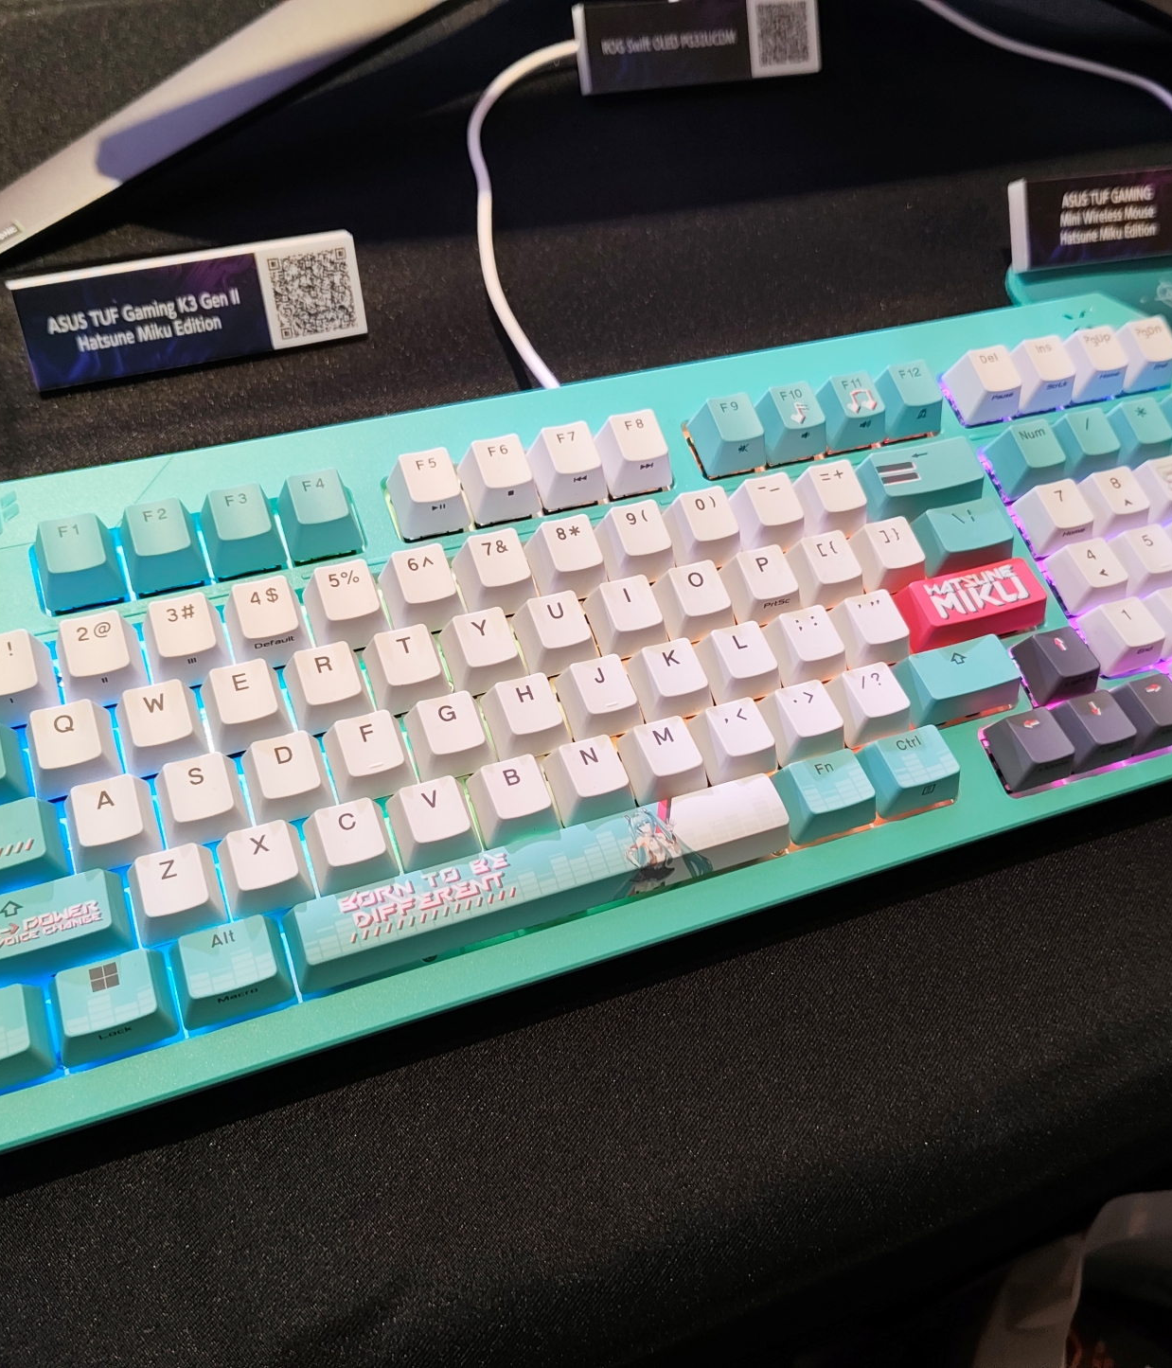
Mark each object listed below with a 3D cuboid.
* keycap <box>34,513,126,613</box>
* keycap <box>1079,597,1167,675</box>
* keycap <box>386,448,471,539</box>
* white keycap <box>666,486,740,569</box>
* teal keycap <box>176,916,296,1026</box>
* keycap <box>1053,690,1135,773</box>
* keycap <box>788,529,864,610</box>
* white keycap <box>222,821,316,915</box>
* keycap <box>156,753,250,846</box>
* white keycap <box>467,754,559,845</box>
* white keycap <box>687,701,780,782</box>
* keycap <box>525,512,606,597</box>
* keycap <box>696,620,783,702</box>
[{"bbox_3d":[-0.119,-0.029,0.295,0.018,0.012,0.018,-14,68,-17],"label":"keycap"},{"bbox_3d":[0.146,-0.014,0.341,0.018,0.010,0.018,-14,67,-17],"label":"keycap"},{"bbox_3d":[-0.039,-0.049,0.320,0.018,0.012,0.018,-14,68,-17],"label":"keycap"},{"bbox_3d":[0.032,-0.041,0.330,0.018,0.011,0.018,-14,69,-17],"label":"white keycap"},{"bbox_3d":[-0.074,0.059,0.262,0.023,0.010,0.018,-14,68,-17],"label":"teal keycap"},{"bbox_3d":[0.132,0.011,0.326,0.018,0.009,0.018,-14,69,-17],"label":"keycap"},{"bbox_3d":[0.064,-0.030,0.332,0.018,0.009,0.018,-14,68,-17],"label":"keycap"},{"bbox_3d":[-0.069,0.039,0.273,0.018,0.009,0.018,-14,69,-17],"label":"white keycap"},{"bbox_3d":[-0.084,0.025,0.277,0.018,0.009,0.018,-14,67,-17],"label":"keycap"},{"bbox_3d":[-0.016,0.026,0.289,0.018,0.010,0.018,-14,67,-17],"label":"white keycap"},{"bbox_3d":[0.037,0.013,0.306,0.018,0.010,0.018,-14,68,-17],"label":"white keycap"},{"bbox_3d":[-0.004,-0.032,0.319,0.018,0.012,0.018,-14,68,-17],"label":"keycap"},{"bbox_3d":[0.040,-0.005,0.316,0.018,0.009,0.018,-14,68,-17],"label":"keycap"}]

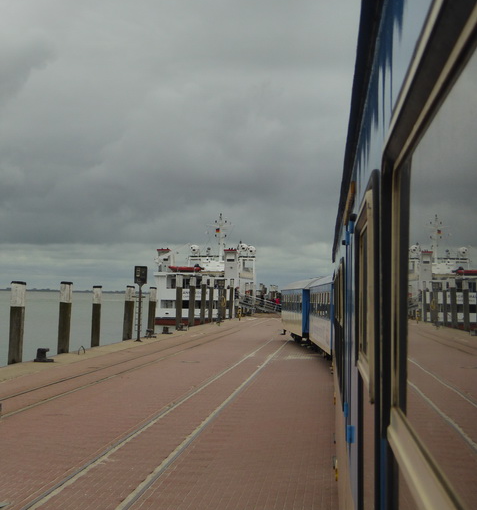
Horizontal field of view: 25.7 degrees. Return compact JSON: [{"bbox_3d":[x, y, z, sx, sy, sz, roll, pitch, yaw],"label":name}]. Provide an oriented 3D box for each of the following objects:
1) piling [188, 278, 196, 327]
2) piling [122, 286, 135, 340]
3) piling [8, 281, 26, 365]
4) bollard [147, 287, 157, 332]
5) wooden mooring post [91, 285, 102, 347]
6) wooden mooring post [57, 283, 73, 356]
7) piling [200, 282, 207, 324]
[{"bbox_3d":[-3.126,3.225,71.403,0.370,3.409,0.370,1,-2,5],"label":"piling"},{"bbox_3d":[-5.092,2.732,48.946,0.392,2.547,0.392,1,-2,5],"label":"piling"},{"bbox_3d":[-6.677,2.064,31.608,0.386,2.481,0.386,1,-2,5],"label":"piling"},{"bbox_3d":[-4.514,2.958,55.030,0.319,2.491,0.319,1,-2,5],"label":"bollard"},{"bbox_3d":[-5.739,2.500,42.431,0.297,2.480,0.297,1,-2,5],"label":"wooden mooring post"},{"bbox_3d":[-6.158,2.244,37.280,0.372,2.559,0.372,1,-2,5],"label":"wooden mooring post"},{"bbox_3d":[-2.579,3.429,77.826,0.330,3.441,0.330,1,-2,5],"label":"piling"}]

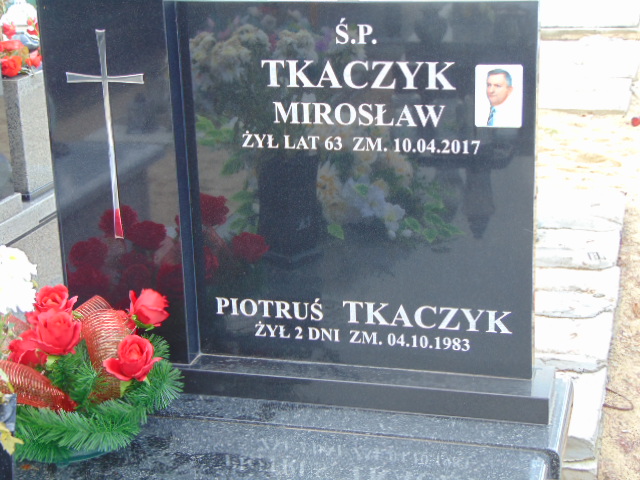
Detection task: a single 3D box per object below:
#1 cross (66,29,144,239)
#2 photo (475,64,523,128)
[{"bbox_3d":[-0.422,-0.206,2.633,0.166,0.430,0.008,3,19,15],"label":"cross"},{"bbox_3d":[0.336,-0.269,2.467,0.089,0.122,0.006,3,19,15],"label":"photo"}]

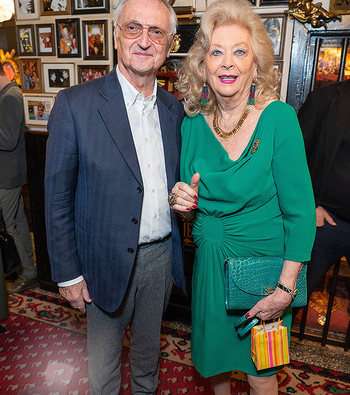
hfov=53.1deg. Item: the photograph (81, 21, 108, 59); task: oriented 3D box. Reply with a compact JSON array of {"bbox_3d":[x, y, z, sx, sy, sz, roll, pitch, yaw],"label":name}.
[{"bbox_3d":[-0.458,-0.916,2.051,0.158,0.211,0.022,5,15,15],"label":"photograph"}]

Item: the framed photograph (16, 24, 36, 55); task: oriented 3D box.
[{"bbox_3d":[-0.944,-0.997,2.220,0.133,0.181,0.022,6,16,17],"label":"framed photograph"}]

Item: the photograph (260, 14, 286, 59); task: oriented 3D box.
[{"bbox_3d":[0.487,-0.823,1.805,0.153,0.213,0.022,5,15,15],"label":"photograph"}]

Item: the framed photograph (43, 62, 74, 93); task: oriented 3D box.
[{"bbox_3d":[-0.735,-0.755,2.214,0.231,0.179,0.022,6,16,17],"label":"framed photograph"}]

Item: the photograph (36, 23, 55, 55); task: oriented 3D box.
[{"bbox_3d":[-0.778,-0.955,2.133,0.122,0.175,0.022,5,15,15],"label":"photograph"}]

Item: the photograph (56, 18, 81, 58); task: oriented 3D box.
[{"bbox_3d":[-0.627,-0.946,2.092,0.156,0.212,0.022,5,15,15],"label":"photograph"}]

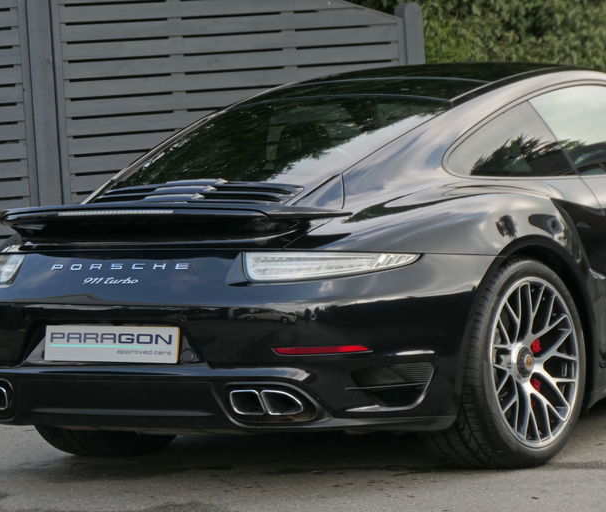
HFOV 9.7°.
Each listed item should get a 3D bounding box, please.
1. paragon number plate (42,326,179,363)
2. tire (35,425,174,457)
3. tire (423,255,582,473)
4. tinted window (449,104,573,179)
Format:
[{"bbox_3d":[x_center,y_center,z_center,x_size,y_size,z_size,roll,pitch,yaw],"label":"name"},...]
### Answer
[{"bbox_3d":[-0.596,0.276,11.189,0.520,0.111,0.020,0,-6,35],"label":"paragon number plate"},{"bbox_3d":[-0.663,0.349,12.459,0.305,0.685,0.690,2,6,35],"label":"tire"},{"bbox_3d":[0.618,0.339,11.568,0.305,0.685,0.690,-3,3,35],"label":"tire"},{"bbox_3d":[0.645,-0.390,11.888,0.660,0.290,0.040,-2,-28,-49],"label":"tinted window"}]

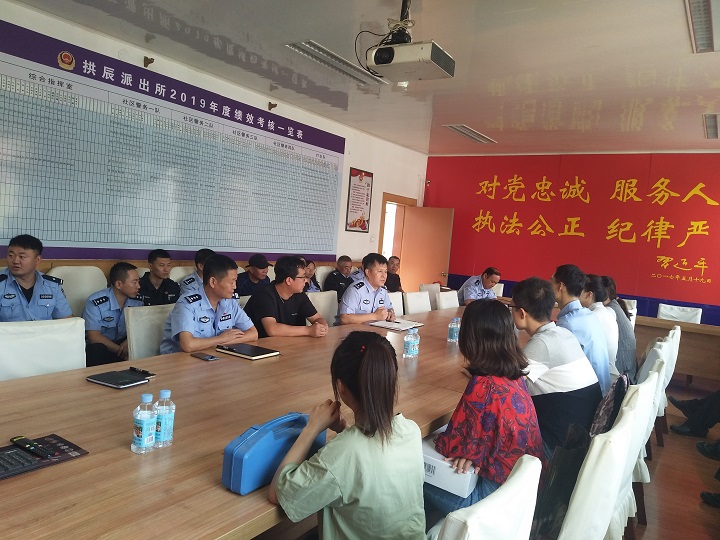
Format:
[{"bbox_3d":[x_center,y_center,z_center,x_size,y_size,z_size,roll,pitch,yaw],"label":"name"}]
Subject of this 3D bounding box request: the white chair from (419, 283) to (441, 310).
[{"bbox_3d":[1.019,0.661,6.635,0.550,0.910,0.460,7,4,33],"label":"white chair"}]

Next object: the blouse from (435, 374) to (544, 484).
[{"bbox_3d":[0.470,0.540,1.863,0.430,0.450,0.360,1,5,-45],"label":"blouse"}]

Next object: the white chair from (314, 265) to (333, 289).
[{"bbox_3d":[-0.317,0.504,6.387,0.560,1.030,0.480,7,4,33],"label":"white chair"}]

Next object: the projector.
[{"bbox_3d":[0.280,-1.100,2.884,0.364,0.094,0.290,7,4,33],"label":"projector"}]

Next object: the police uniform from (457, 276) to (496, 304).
[{"bbox_3d":[1.405,0.349,6.753,0.400,0.530,0.480,8,5,41],"label":"police uniform"}]

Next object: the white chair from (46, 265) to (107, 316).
[{"bbox_3d":[-1.932,0.527,3.914,0.560,1.030,0.480,7,4,33],"label":"white chair"}]

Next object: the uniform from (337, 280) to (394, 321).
[{"bbox_3d":[0.018,0.340,4.296,0.350,0.540,0.480,7,4,31],"label":"uniform"}]

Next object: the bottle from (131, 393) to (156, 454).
[{"bbox_3d":[-0.621,0.436,1.563,0.066,0.168,0.066,7,4,33],"label":"bottle"}]

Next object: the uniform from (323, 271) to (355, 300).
[{"bbox_3d":[-0.235,0.269,6.323,0.340,0.580,0.480,7,4,38],"label":"uniform"}]

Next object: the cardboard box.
[{"bbox_3d":[0.340,0.667,1.926,0.280,0.098,0.340,7,4,33],"label":"cardboard box"}]

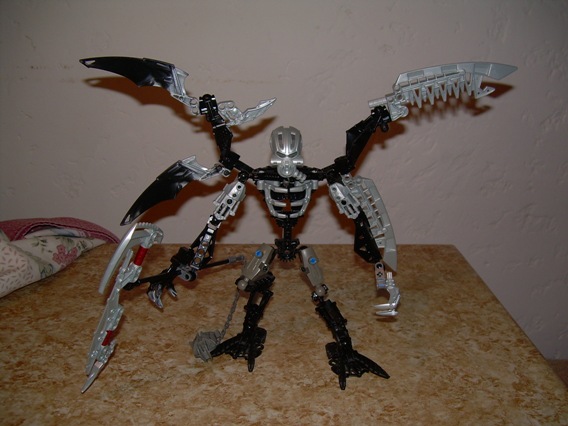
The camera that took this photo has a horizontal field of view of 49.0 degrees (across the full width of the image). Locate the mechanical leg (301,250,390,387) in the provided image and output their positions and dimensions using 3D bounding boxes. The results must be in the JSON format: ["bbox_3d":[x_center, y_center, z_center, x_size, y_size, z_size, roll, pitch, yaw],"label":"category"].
[{"bbox_3d":[0.056,0.092,0.577,0.077,0.118,0.066,0,18,0],"label":"mechanical leg"}]

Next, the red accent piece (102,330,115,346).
[{"bbox_3d":[-0.157,0.112,0.557,0.005,0.015,0.006,22,-6,0],"label":"red accent piece"}]

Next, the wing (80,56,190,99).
[{"bbox_3d":[-0.130,-0.123,0.550,0.102,0.027,0.015,9,0,-7],"label":"wing"}]

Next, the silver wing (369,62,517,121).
[{"bbox_3d":[0.141,-0.113,0.555,0.135,0.038,0.018,-14,0,0],"label":"silver wing"}]

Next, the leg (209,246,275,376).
[{"bbox_3d":[-0.040,0.086,0.598,0.063,0.115,0.062,0,18,0],"label":"leg"}]

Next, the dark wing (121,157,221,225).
[{"bbox_3d":[-0.106,-0.021,0.557,0.102,0.026,0.015,-34,0,-7],"label":"dark wing"}]

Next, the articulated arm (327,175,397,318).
[{"bbox_3d":[0.073,0.029,0.583,0.063,0.135,0.045,0,18,0],"label":"articulated arm"}]

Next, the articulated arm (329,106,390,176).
[{"bbox_3d":[0.069,-0.067,0.560,0.028,0.072,0.025,41,0,0],"label":"articulated arm"}]

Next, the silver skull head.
[{"bbox_3d":[0.003,-0.054,0.554,0.030,0.043,0.034,0,18,0],"label":"silver skull head"}]

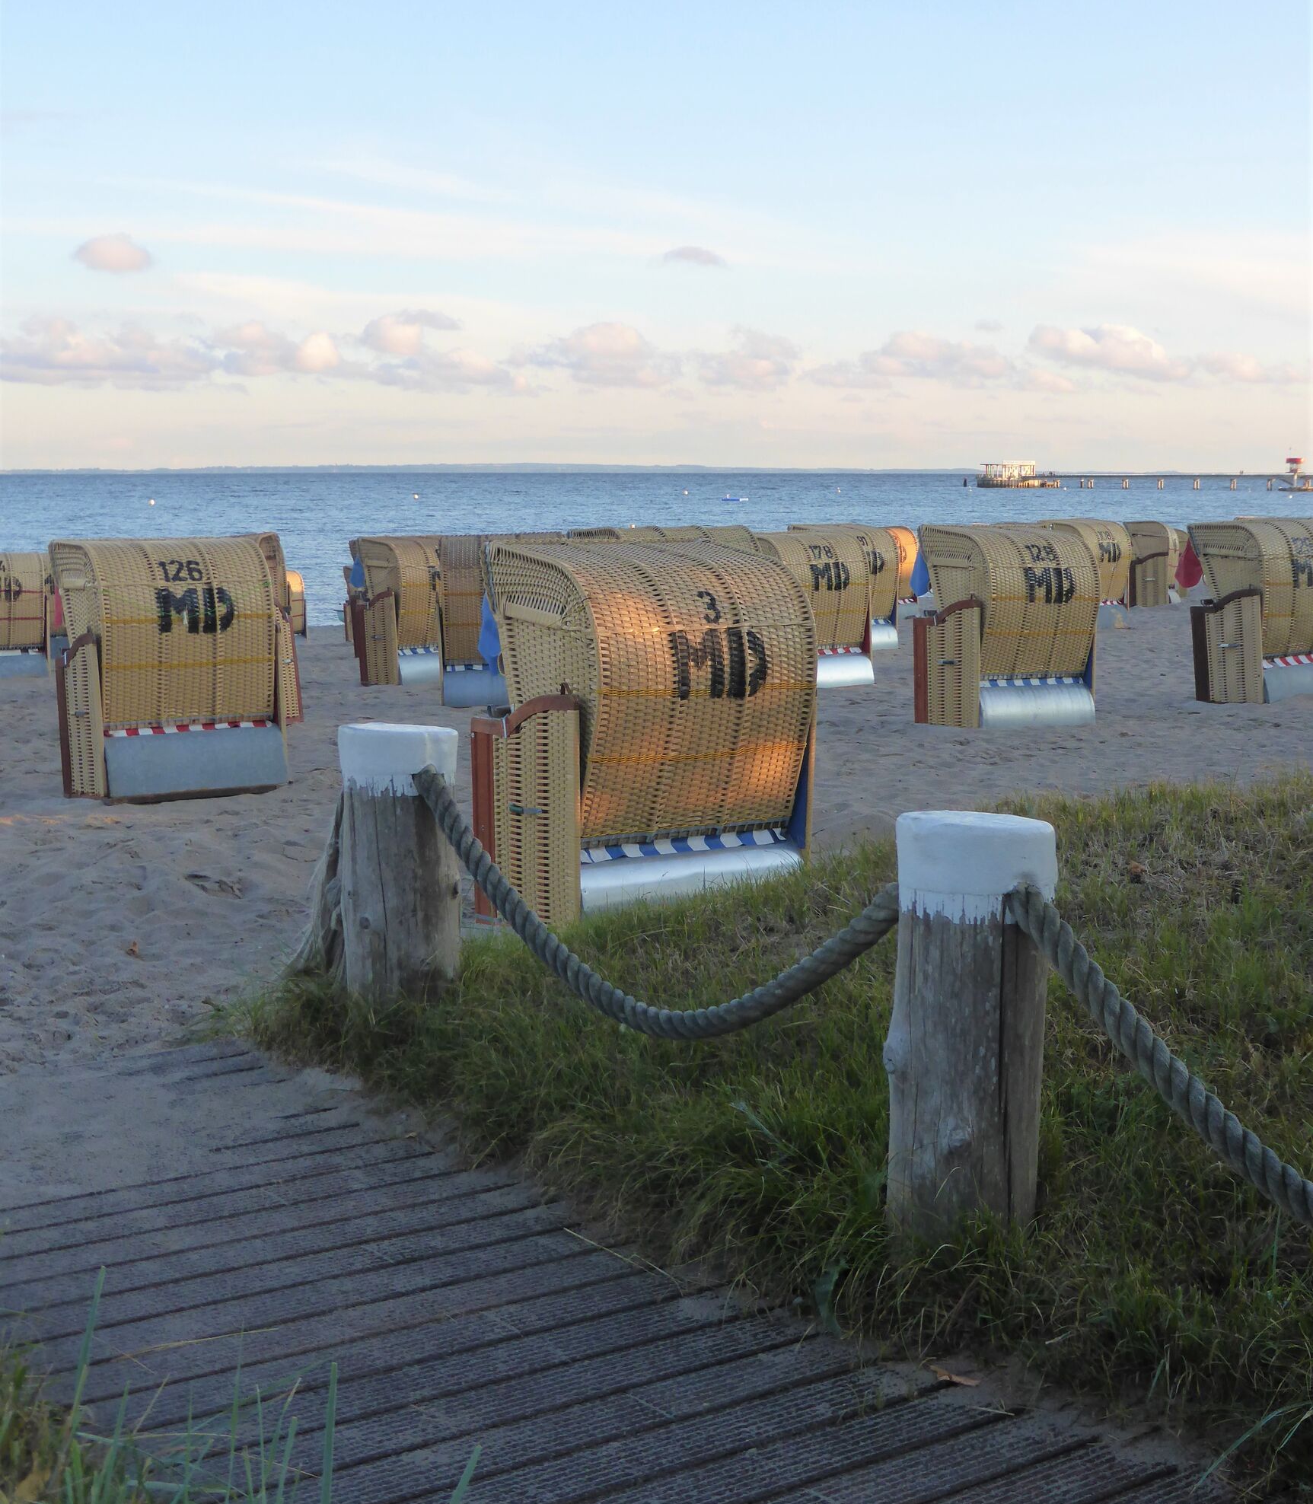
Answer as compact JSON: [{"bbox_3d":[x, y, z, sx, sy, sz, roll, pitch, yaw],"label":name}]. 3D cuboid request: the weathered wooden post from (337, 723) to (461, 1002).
[{"bbox_3d":[-0.720,0.311,6.534,0.330,0.770,0.330,0,7,0],"label":"weathered wooden post"}]

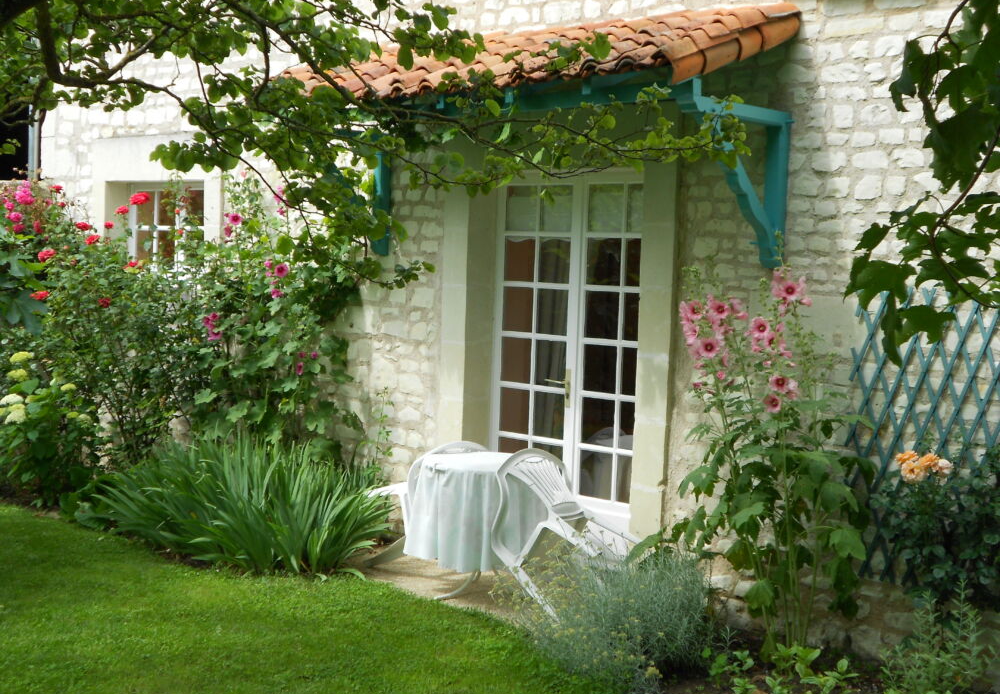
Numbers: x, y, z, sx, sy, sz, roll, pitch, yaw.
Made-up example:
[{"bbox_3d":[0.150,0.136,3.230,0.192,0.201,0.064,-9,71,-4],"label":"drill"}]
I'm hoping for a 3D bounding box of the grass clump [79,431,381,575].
[{"bbox_3d":[-1.746,0.953,9.466,2.250,0.640,1.000,5,5,40],"label":"grass clump"}]

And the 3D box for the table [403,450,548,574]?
[{"bbox_3d":[-0.083,1.034,8.215,0.850,0.740,0.850,2,4,0],"label":"table"}]

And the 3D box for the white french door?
[{"bbox_3d":[0.485,-0.032,9.007,1.340,2.170,0.090,5,5,40],"label":"white french door"}]

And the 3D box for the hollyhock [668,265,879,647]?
[{"bbox_3d":[1.445,0.573,7.421,0.780,1.950,0.620,5,5,40],"label":"hollyhock"}]

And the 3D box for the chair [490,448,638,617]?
[{"bbox_3d":[0.305,1.030,7.791,0.800,0.550,0.560,43,25,27],"label":"chair"}]

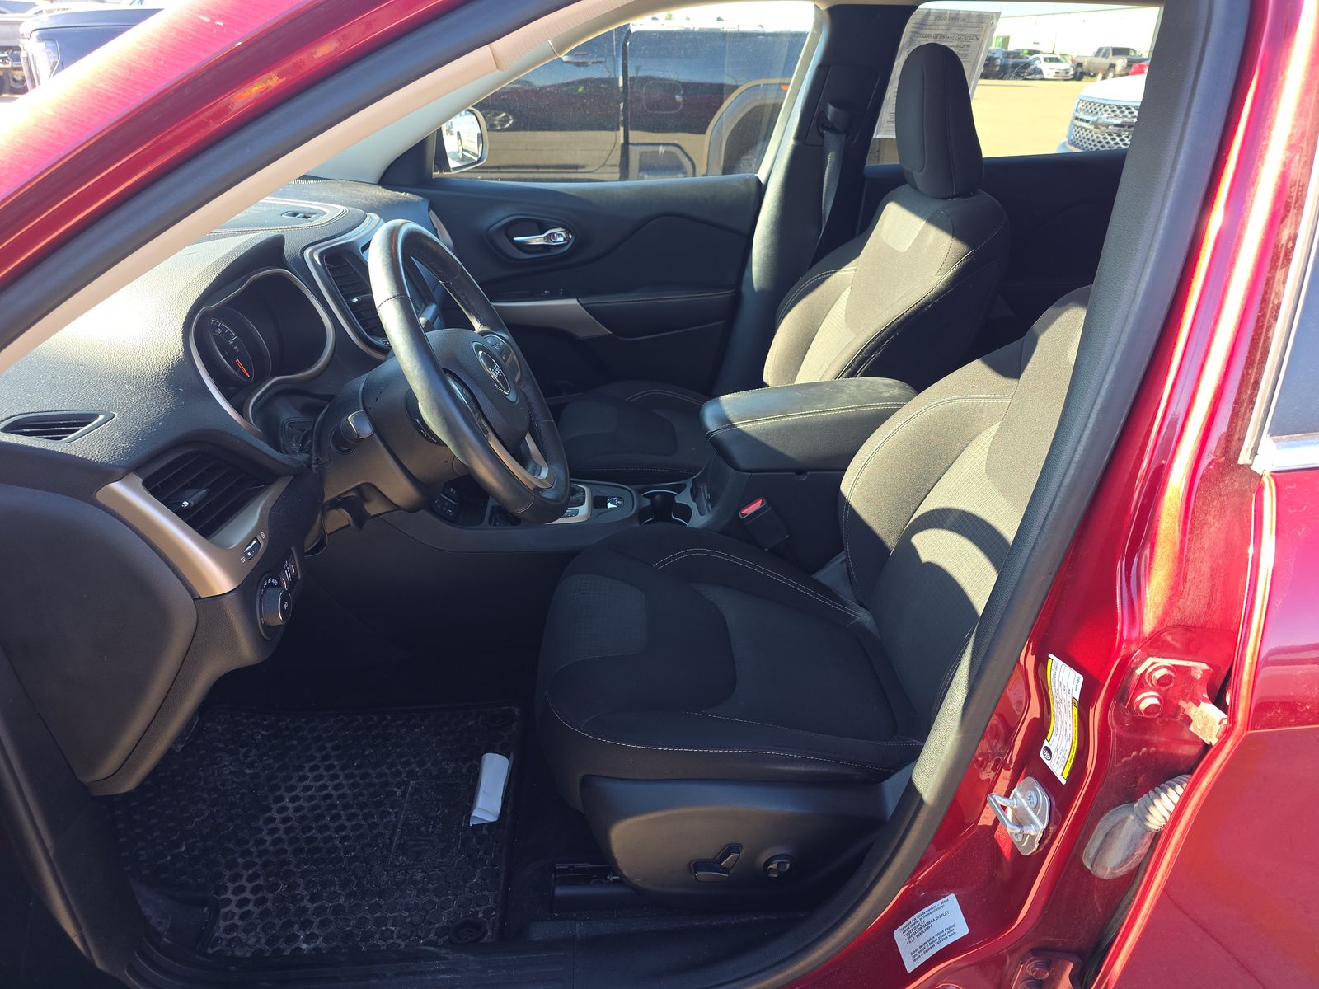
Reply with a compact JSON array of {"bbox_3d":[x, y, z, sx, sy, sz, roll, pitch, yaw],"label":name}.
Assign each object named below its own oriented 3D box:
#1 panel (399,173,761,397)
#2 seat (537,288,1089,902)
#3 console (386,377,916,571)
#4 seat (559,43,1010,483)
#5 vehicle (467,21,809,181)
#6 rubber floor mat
[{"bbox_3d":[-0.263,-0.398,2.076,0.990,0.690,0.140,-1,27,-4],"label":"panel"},{"bbox_3d":[0.257,-0.004,1.126,0.850,1.030,0.550,-1,27,-4],"label":"seat"},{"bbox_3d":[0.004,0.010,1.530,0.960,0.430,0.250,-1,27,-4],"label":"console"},{"bbox_3d":[0.188,-0.341,1.781,0.850,1.030,0.550,-1,27,-4],"label":"seat"},{"bbox_3d":[-0.973,-2.599,6.028,6.400,2.030,2.300,-1,27,-4],"label":"vehicle"},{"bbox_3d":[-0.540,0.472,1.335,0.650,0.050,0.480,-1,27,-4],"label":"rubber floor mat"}]

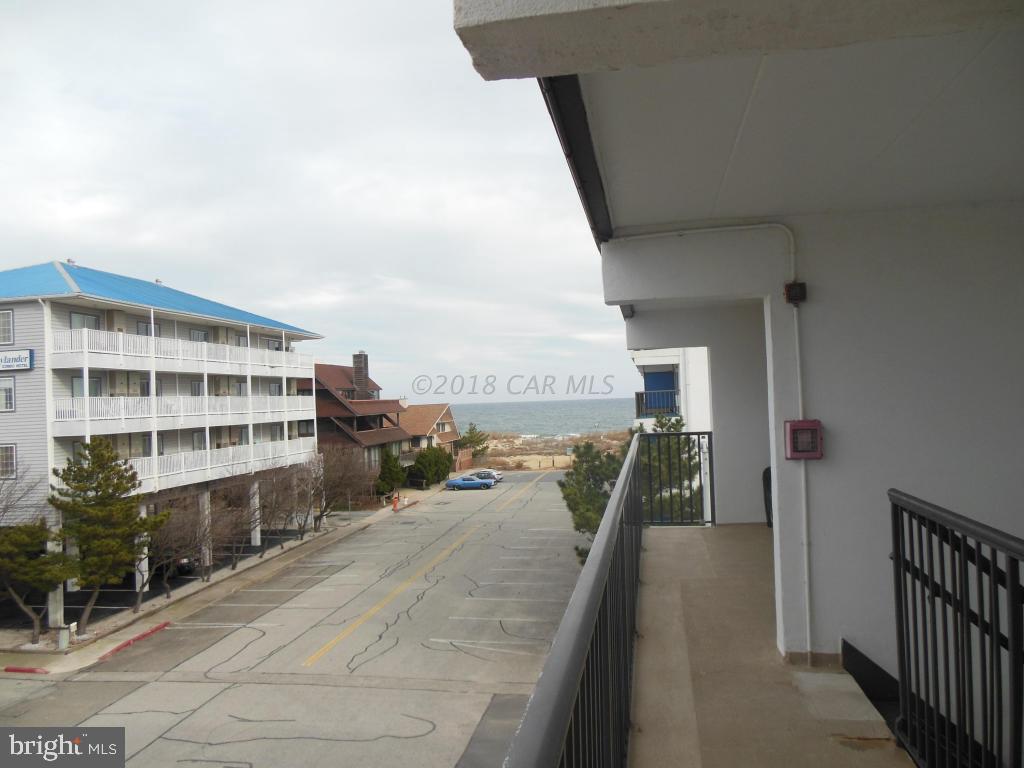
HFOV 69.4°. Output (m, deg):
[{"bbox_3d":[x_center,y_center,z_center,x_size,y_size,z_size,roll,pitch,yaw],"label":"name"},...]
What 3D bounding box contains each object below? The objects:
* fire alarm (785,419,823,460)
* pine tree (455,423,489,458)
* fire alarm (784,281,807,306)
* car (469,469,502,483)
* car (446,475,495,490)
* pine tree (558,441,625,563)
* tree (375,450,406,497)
[{"bbox_3d":[1.577,0.302,3.993,0.175,0.208,0.110,-2,-1,10],"label":"fire alarm"},{"bbox_3d":[-5.707,8.593,109.626,4.200,5.200,4.200,-2,-1,10],"label":"pine tree"},{"bbox_3d":[1.548,-0.489,4.035,0.105,0.115,0.065,-2,-1,10],"label":"fire alarm"},{"bbox_3d":[-3.104,9.935,79.557,4.600,1.520,1.850,-2,-1,10],"label":"car"},{"bbox_3d":[-4.154,9.953,74.563,4.800,1.330,1.880,-2,-1,10],"label":"car"},{"bbox_3d":[3.631,5.811,28.716,3.300,6.900,3.300,-2,-1,10],"label":"pine tree"},{"bbox_3d":[-12.117,8.663,73.747,2.500,4.400,2.500,-2,-1,10],"label":"tree"}]

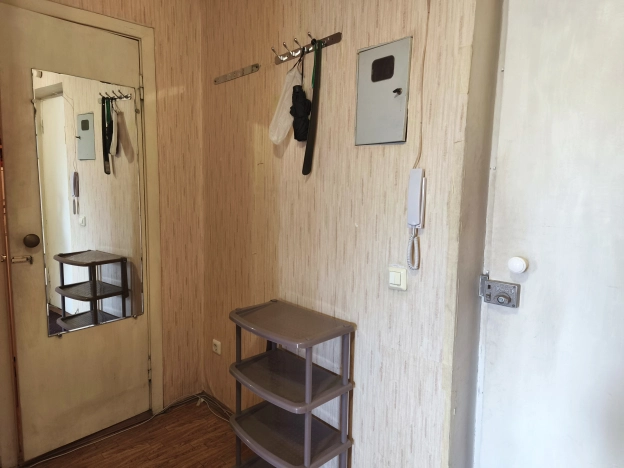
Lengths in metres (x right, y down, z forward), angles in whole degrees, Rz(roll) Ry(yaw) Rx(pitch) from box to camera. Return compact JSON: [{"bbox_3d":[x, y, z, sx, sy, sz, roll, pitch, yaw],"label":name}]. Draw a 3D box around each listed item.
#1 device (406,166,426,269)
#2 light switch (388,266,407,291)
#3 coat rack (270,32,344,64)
[{"bbox_3d":[0.345,-0.046,1.381,0.042,0.332,0.047,-5,9,-44],"label":"device"},{"bbox_3d":[0.301,0.160,1.464,0.019,0.074,0.073,-5,9,-44],"label":"light switch"},{"bbox_3d":[-0.043,-0.768,1.709,0.050,0.046,0.395,-5,7,-44],"label":"coat rack"}]

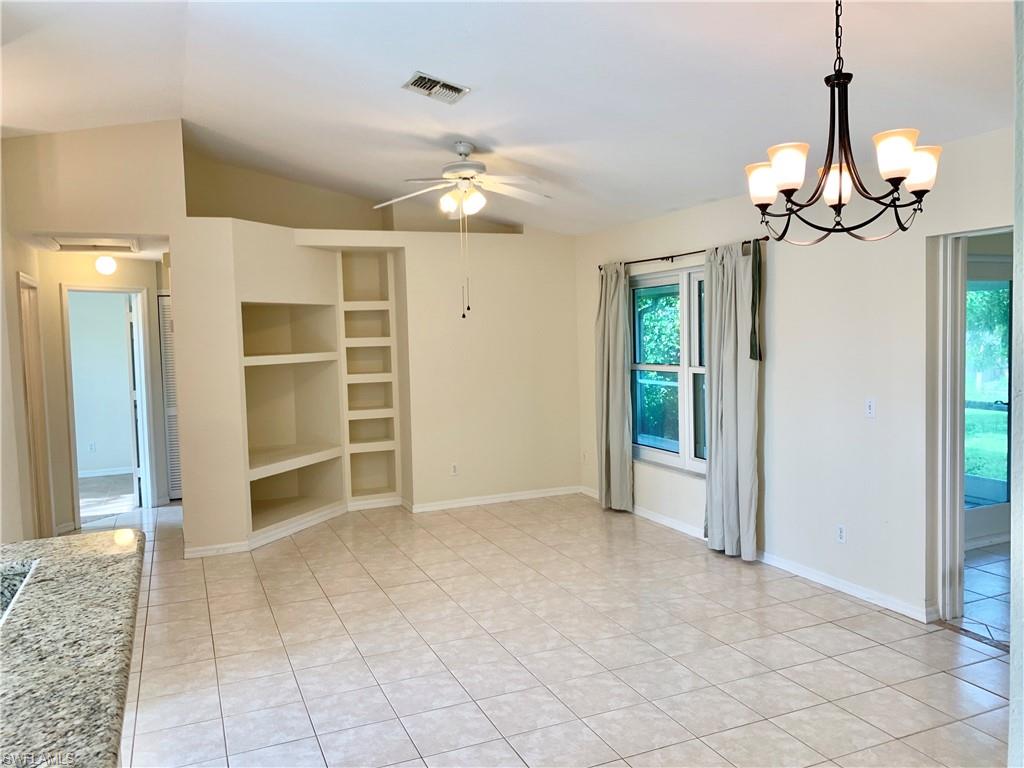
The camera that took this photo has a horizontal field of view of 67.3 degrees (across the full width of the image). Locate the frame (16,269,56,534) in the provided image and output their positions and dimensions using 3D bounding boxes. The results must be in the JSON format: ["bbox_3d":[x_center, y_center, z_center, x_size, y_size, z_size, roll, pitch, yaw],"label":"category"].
[{"bbox_3d":[-3.743,0.256,6.001,0.113,2.085,0.861,-3,4,-23],"label":"frame"}]

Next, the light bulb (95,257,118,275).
[{"bbox_3d":[-3.449,-1.002,6.554,0.185,0.169,0.185,-3,4,-23],"label":"light bulb"}]

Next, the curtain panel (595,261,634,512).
[{"bbox_3d":[0.890,0.026,6.731,0.113,2.171,0.480,-3,4,-23],"label":"curtain panel"}]

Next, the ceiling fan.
[{"bbox_3d":[-0.315,-1.371,5.163,1.291,0.513,1.291,-3,4,-23],"label":"ceiling fan"}]

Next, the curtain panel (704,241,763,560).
[{"bbox_3d":[1.503,0.114,5.281,0.113,2.138,0.536,-3,4,-23],"label":"curtain panel"}]

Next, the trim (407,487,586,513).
[{"bbox_3d":[-0.117,1.085,7.289,1.691,0.079,0.017,-3,4,-23],"label":"trim"}]

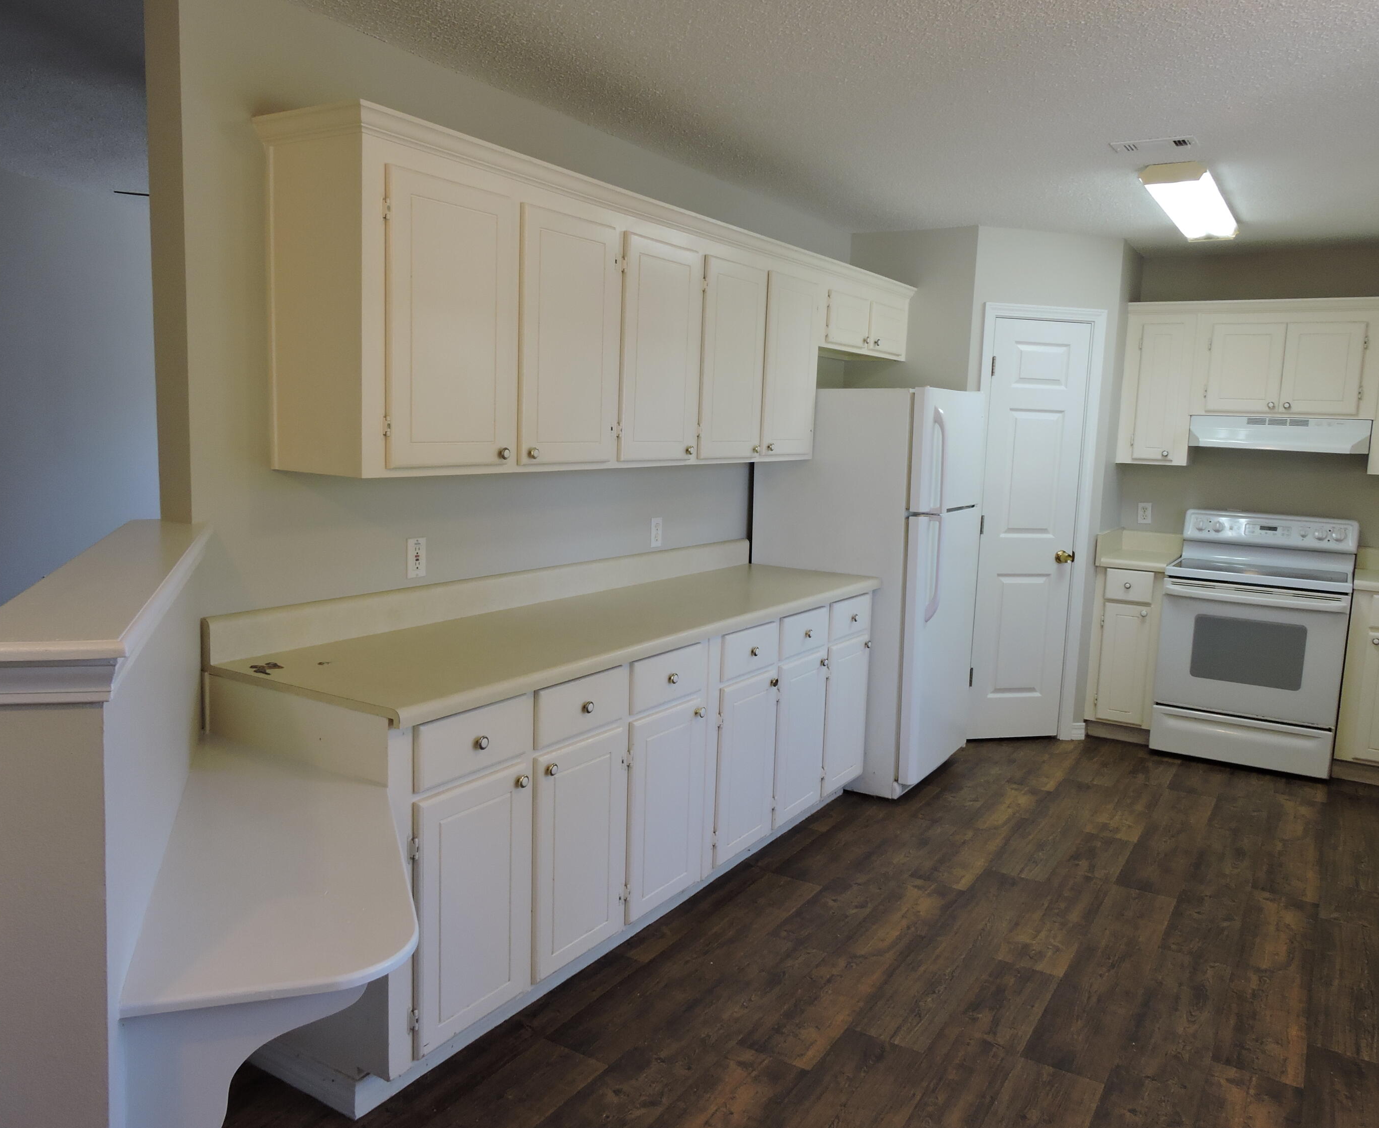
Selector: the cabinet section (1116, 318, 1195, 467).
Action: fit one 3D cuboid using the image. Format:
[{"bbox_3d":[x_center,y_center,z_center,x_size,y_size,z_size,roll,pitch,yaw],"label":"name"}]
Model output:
[{"bbox_3d":[2.440,-0.892,5.386,0.331,0.753,0.310,7,9,33],"label":"cabinet section"}]

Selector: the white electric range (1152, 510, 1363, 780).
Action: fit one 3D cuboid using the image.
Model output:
[{"bbox_3d":[2.724,0.348,5.032,0.757,1.160,0.690,7,9,32],"label":"white electric range"}]

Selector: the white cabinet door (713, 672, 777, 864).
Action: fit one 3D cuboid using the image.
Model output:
[{"bbox_3d":[0.187,0.652,3.361,0.028,0.572,0.335,7,9,32],"label":"white cabinet door"}]

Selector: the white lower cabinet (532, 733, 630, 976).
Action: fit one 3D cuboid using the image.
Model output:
[{"bbox_3d":[-0.275,0.729,2.646,0.028,0.575,0.335,7,9,32],"label":"white lower cabinet"}]

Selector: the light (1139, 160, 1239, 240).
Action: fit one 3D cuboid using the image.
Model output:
[{"bbox_3d":[1.937,-1.359,3.974,0.217,0.069,1.201,7,10,32],"label":"light"}]

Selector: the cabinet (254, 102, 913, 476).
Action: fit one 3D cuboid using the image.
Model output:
[{"bbox_3d":[0.020,-0.748,3.643,0.382,0.782,3.196,7,10,32],"label":"cabinet"}]

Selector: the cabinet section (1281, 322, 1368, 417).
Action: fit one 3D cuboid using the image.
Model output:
[{"bbox_3d":[2.873,-0.887,4.729,0.316,0.413,0.030,7,10,32],"label":"cabinet section"}]

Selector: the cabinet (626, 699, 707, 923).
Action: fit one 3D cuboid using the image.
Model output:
[{"bbox_3d":[-0.066,0.688,2.965,0.038,0.582,0.370,7,10,32],"label":"cabinet"}]

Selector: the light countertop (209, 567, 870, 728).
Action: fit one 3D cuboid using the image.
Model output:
[{"bbox_3d":[-0.156,0.161,3.288,0.645,0.042,2.540,7,9,32],"label":"light countertop"}]

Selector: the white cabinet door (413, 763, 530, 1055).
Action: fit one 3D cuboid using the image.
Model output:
[{"bbox_3d":[-0.482,0.762,2.326,0.028,0.580,0.330,7,9,32],"label":"white cabinet door"}]

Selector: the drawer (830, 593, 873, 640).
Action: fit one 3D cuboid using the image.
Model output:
[{"bbox_3d":[0.610,0.204,3.945,0.028,0.150,0.310,7,9,32],"label":"drawer"}]

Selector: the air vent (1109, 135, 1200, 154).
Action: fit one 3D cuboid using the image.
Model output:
[{"bbox_3d":[1.459,-1.302,3.270,0.246,0.020,0.134,7,10,32],"label":"air vent"}]

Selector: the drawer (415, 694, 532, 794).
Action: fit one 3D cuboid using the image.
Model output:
[{"bbox_3d":[-0.469,0.386,2.275,0.028,0.145,0.325,7,9,32],"label":"drawer"}]

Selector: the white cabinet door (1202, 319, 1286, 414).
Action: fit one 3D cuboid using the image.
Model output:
[{"bbox_3d":[2.612,-0.920,4.896,0.308,0.413,0.030,7,10,32],"label":"white cabinet door"}]

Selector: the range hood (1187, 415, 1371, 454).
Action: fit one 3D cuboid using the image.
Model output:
[{"bbox_3d":[2.795,-0.618,4.955,0.742,0.146,0.470,7,10,32],"label":"range hood"}]

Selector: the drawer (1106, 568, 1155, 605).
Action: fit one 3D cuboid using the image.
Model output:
[{"bbox_3d":[2.141,0.108,5.077,0.215,0.147,0.028,7,9,32],"label":"drawer"}]

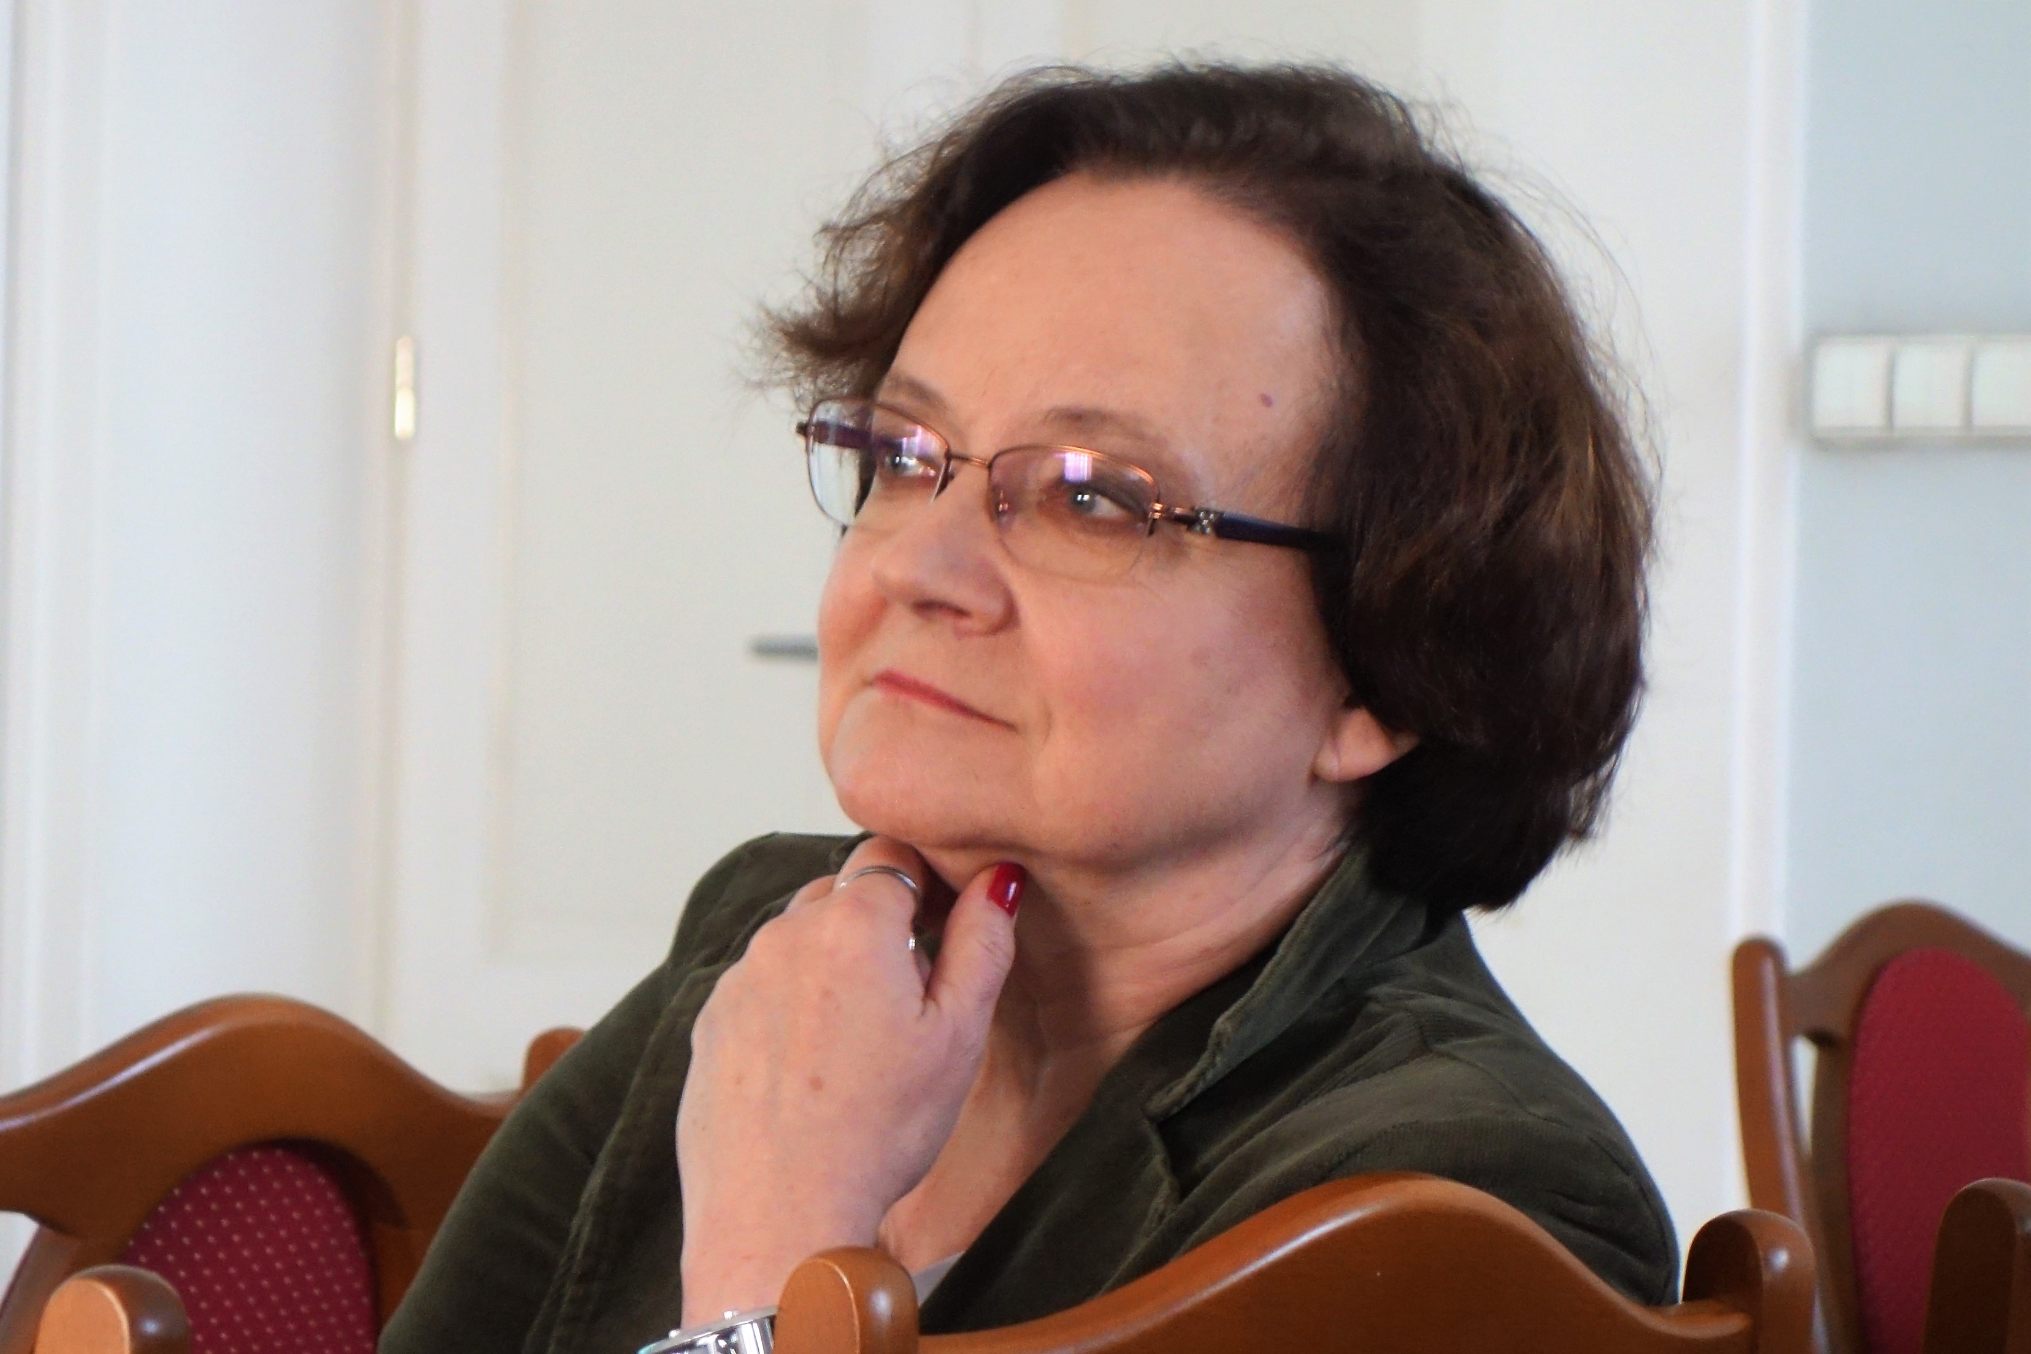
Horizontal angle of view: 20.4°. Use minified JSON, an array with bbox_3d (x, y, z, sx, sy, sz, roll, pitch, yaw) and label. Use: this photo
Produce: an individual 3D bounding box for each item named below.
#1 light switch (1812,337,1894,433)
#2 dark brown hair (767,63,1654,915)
[{"bbox_3d":[0.660,-0.230,4.450,0.071,0.076,0.015,1,0,32],"label":"light switch"},{"bbox_3d":[0.058,-0.056,1.660,0.245,0.245,0.235,11,2,40],"label":"dark brown hair"}]

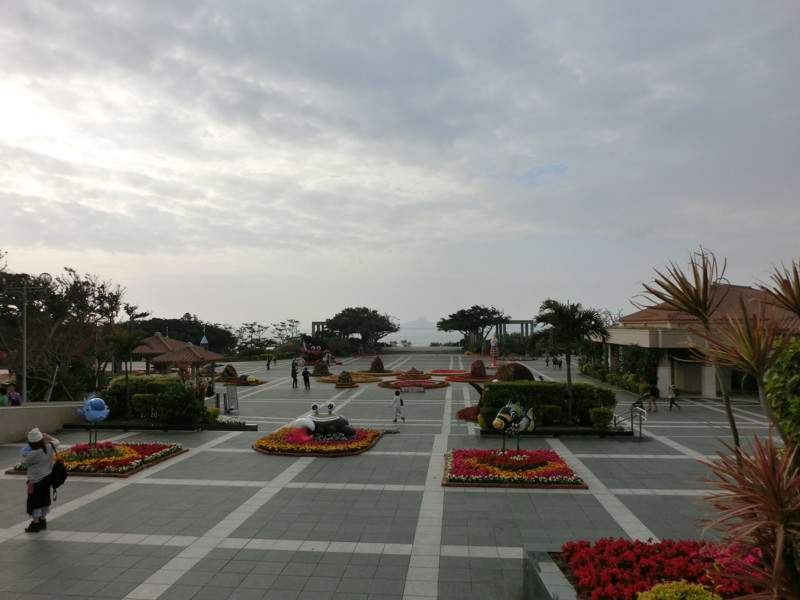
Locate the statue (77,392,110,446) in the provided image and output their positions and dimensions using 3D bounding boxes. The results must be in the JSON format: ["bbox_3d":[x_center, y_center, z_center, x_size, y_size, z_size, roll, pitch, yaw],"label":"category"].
[{"bbox_3d":[-7.600,2.970,13.750,0.880,1.370,0.620,-2,-4,37],"label":"statue"}]

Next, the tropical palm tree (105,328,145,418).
[{"bbox_3d":[-9.950,2.670,20.100,1.500,3.250,1.500,0,-3,6],"label":"tropical palm tree"}]

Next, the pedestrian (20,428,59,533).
[{"bbox_3d":[-5.750,2.860,8.830,0.540,1.610,0.480,2,-4,-38],"label":"pedestrian"}]

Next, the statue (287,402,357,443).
[{"bbox_3d":[-2.180,3.459,15.600,1.850,1.100,1.500,0,-3,7],"label":"statue"}]

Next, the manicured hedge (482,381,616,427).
[{"bbox_3d":[5.175,3.565,19.200,4.400,1.300,1.400,0,-3,6],"label":"manicured hedge"}]

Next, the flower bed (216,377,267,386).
[{"bbox_3d":[-13.900,6.960,48.700,4.200,0.600,3.300,0,-3,6],"label":"flower bed"}]

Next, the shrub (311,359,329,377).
[{"bbox_3d":[-8.599,7.301,60.000,1.900,1.850,1.900,0,-3,6],"label":"shrub"}]

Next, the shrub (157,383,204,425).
[{"bbox_3d":[-7.433,3.489,18.700,1.500,1.350,1.400,1,-3,-22],"label":"shrub"}]

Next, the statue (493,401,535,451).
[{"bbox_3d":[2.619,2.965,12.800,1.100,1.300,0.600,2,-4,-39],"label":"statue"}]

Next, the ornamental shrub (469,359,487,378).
[{"bbox_3d":[7.621,6.693,54.200,1.700,1.900,1.700,0,-3,6],"label":"ornamental shrub"}]

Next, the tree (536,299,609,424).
[{"bbox_3d":[5.710,2.030,18.450,2.400,4.150,2.400,0,-3,6],"label":"tree"}]

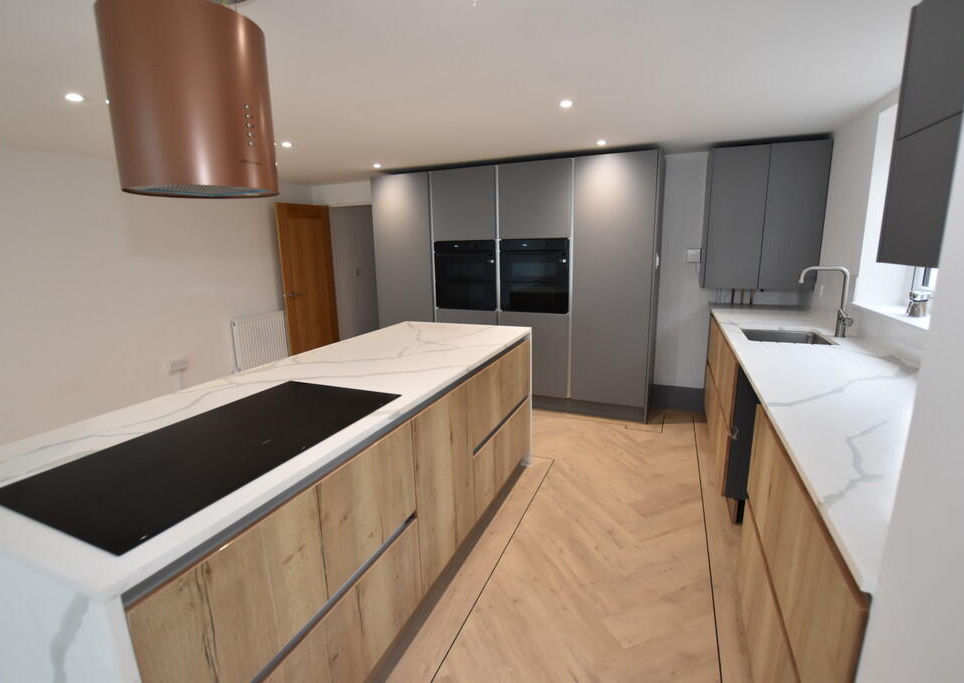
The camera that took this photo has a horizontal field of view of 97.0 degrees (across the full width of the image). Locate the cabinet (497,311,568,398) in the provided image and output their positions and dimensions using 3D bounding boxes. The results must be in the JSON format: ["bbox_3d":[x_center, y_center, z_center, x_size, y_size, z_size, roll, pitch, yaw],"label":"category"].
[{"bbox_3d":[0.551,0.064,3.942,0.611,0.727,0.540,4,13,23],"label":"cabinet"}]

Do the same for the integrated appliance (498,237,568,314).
[{"bbox_3d":[0.529,-0.590,3.782,0.586,0.608,0.510,4,13,23],"label":"integrated appliance"}]

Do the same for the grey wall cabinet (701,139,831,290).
[{"bbox_3d":[2.001,-0.872,3.089,0.664,0.954,0.380,4,13,23],"label":"grey wall cabinet"}]

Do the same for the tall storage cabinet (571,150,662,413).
[{"bbox_3d":[1.121,-0.467,3.580,0.631,1.970,0.540,4,13,23],"label":"tall storage cabinet"}]

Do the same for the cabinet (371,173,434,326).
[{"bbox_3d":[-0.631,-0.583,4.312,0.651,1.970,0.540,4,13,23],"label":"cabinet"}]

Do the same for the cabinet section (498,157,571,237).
[{"bbox_3d":[0.526,-1.177,3.662,0.613,0.588,0.550,4,14,23],"label":"cabinet section"}]

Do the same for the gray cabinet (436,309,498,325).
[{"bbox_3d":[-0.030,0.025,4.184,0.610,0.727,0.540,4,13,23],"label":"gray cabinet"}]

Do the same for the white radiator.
[{"bbox_3d":[-2.244,-0.018,4.422,0.100,0.520,0.660,4,13,23],"label":"white radiator"}]

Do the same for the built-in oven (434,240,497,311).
[{"bbox_3d":[-0.057,-0.629,4.027,0.598,0.608,0.510,4,13,23],"label":"built-in oven"}]

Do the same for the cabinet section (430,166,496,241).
[{"bbox_3d":[-0.045,-1.223,3.908,0.619,0.590,0.550,4,14,23],"label":"cabinet section"}]

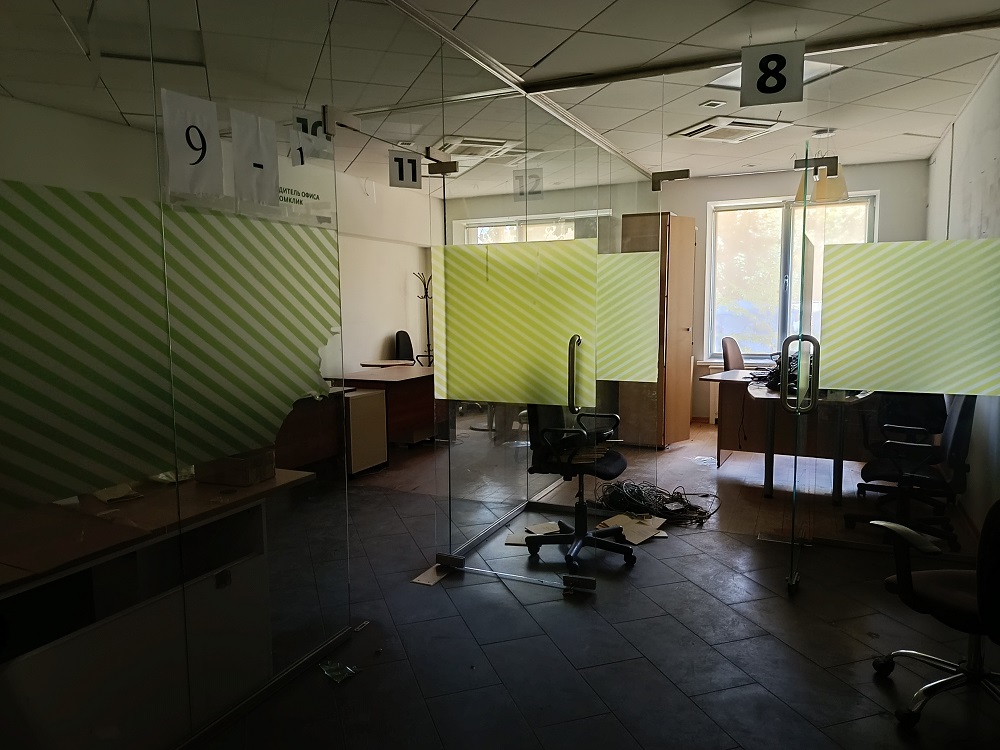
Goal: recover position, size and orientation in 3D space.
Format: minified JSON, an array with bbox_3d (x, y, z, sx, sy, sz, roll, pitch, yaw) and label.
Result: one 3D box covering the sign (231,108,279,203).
[{"bbox_3d":[-0.848,-0.751,2.412,0.010,0.302,0.212,2,7,25],"label":"sign"}]

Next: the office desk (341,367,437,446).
[{"bbox_3d":[-0.993,0.350,6.795,0.830,0.755,1.200,2,7,25],"label":"office desk"}]

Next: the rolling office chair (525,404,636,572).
[{"bbox_3d":[0.461,0.528,3.969,0.620,1.000,0.610,0,6,8],"label":"rolling office chair"}]

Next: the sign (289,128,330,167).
[{"bbox_3d":[-0.725,-0.860,2.671,0.010,0.150,0.225,2,7,25],"label":"sign"}]

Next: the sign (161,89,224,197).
[{"bbox_3d":[-0.959,-0.719,2.174,0.010,0.302,0.212,2,7,25],"label":"sign"}]

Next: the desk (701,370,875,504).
[{"bbox_3d":[2.418,0.451,5.624,1.600,0.760,1.850,2,7,25],"label":"desk"}]

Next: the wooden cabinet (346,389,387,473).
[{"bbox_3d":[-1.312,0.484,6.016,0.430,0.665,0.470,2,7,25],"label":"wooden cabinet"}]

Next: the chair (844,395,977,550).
[{"bbox_3d":[2.503,0.502,4.205,0.630,0.970,0.610,5,8,39],"label":"chair"}]

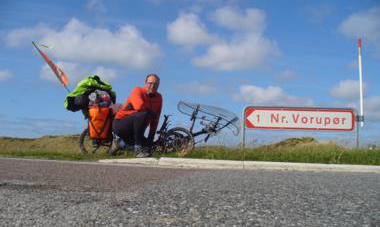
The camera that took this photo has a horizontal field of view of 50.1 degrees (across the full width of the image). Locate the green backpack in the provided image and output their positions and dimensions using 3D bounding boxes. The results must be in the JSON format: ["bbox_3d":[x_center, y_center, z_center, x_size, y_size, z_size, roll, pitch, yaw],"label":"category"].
[{"bbox_3d":[-1.409,-0.283,5.750,0.700,0.480,0.420,1,-5,6],"label":"green backpack"}]

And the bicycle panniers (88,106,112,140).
[{"bbox_3d":[-1.234,0.124,5.600,0.310,0.450,0.220,1,-5,6],"label":"bicycle panniers"}]

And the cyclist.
[{"bbox_3d":[-0.685,0.032,5.250,0.550,1.060,0.680,5,-6,-41],"label":"cyclist"}]

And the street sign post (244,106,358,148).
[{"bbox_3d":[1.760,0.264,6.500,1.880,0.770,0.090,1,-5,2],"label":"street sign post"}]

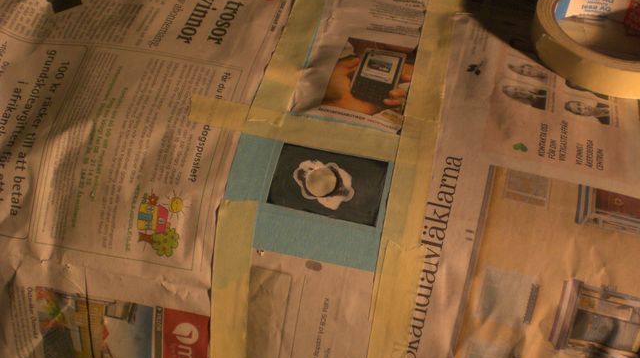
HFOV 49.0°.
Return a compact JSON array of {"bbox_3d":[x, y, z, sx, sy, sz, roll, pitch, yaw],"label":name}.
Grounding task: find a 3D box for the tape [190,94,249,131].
[{"bbox_3d":[-0.055,-0.036,0.374,0.033,0.002,0.020,11,47,3],"label":"tape"}]

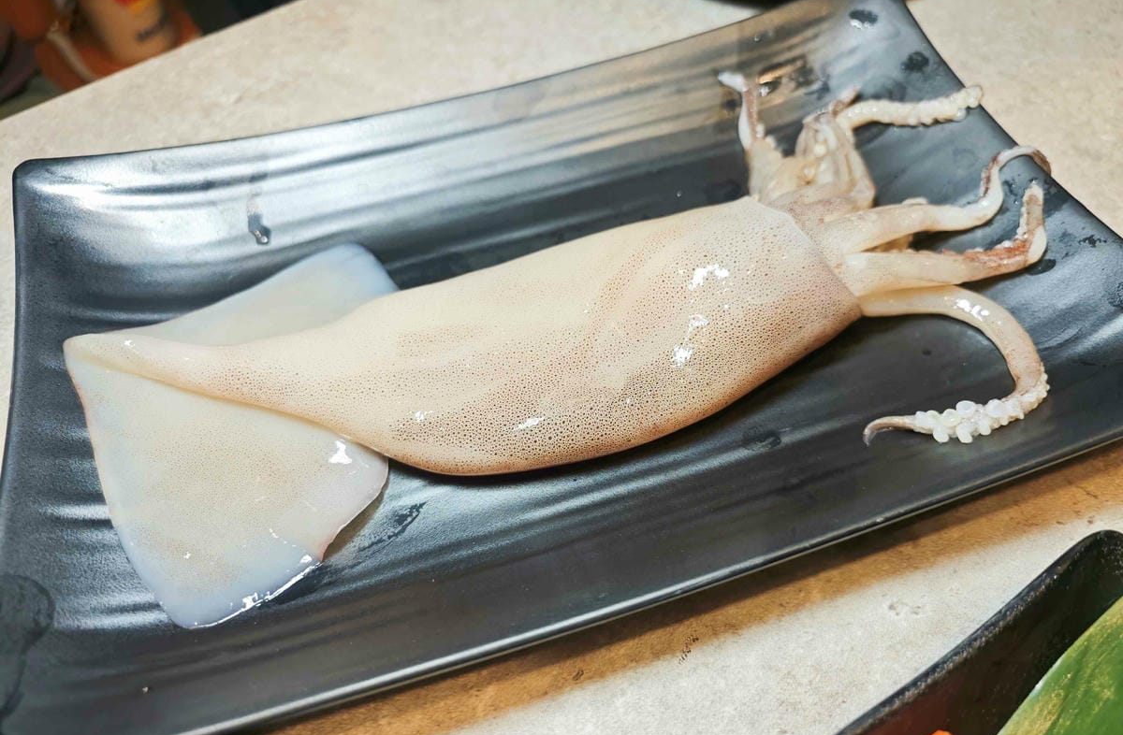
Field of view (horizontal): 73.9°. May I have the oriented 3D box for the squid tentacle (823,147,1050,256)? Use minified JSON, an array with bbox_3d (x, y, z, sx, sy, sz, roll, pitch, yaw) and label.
[{"bbox_3d":[0.122,-0.053,0.240,0.094,0.013,0.021,-22,59,-11],"label":"squid tentacle"}]

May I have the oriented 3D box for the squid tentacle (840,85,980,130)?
[{"bbox_3d":[0.125,-0.093,0.269,0.053,0.010,0.010,-3,57,1],"label":"squid tentacle"}]

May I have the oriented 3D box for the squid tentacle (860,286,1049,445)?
[{"bbox_3d":[0.109,-0.003,0.216,0.049,0.012,0.048,-2,57,2],"label":"squid tentacle"}]

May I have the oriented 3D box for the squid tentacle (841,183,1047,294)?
[{"bbox_3d":[0.124,-0.036,0.232,0.084,0.010,0.026,-22,59,-11],"label":"squid tentacle"}]

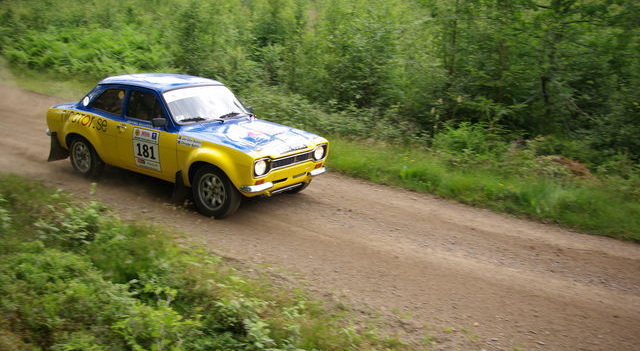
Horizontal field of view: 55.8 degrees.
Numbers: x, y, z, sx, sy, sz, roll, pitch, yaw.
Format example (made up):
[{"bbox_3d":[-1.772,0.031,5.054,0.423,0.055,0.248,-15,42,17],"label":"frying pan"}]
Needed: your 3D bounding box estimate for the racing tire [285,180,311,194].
[{"bbox_3d":[-0.439,-0.035,7.976,0.610,0.610,0.200,13,17,33],"label":"racing tire"}]

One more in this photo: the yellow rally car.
[{"bbox_3d":[-1.855,-0.556,8.076,3.980,1.410,1.660,13,17,33],"label":"yellow rally car"}]

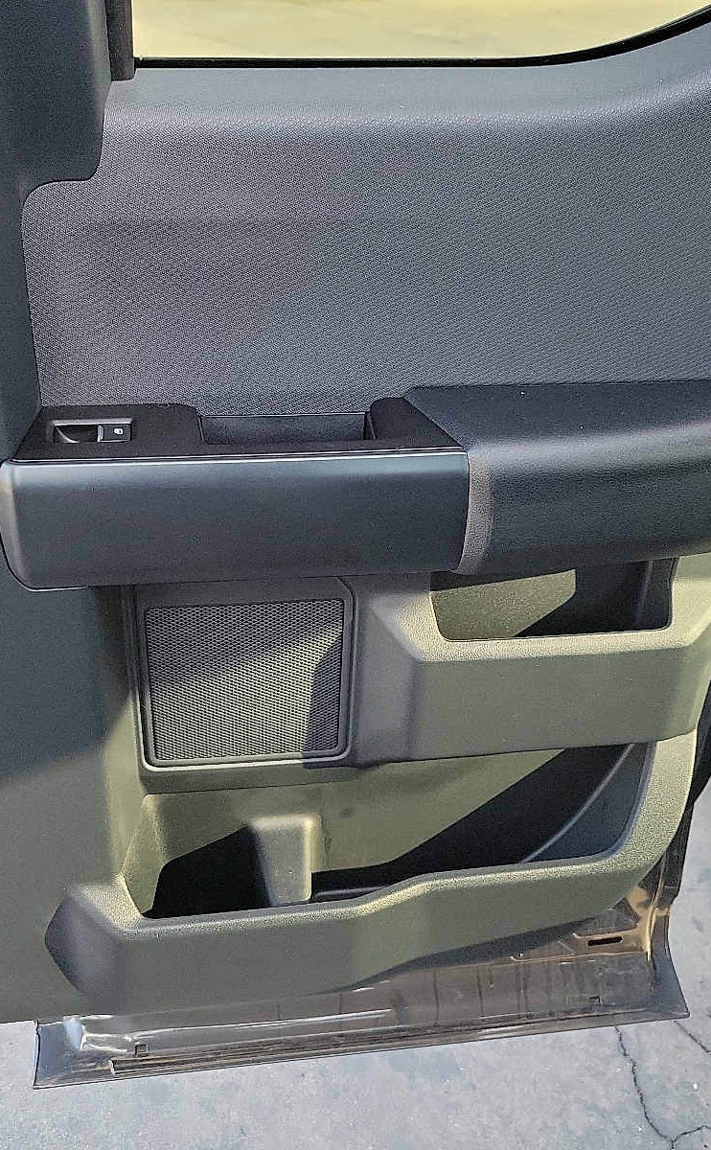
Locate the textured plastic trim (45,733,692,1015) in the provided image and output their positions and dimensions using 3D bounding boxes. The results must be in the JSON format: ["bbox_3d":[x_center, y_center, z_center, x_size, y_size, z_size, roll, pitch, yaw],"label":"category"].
[{"bbox_3d":[0.013,0.202,0.771,0.430,0.175,0.080,-3,22,-8],"label":"textured plastic trim"}]

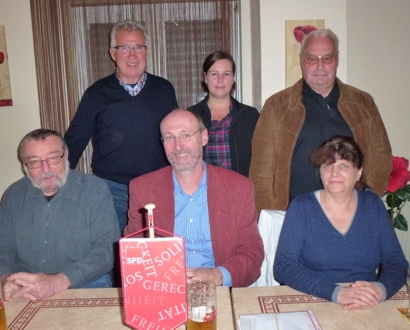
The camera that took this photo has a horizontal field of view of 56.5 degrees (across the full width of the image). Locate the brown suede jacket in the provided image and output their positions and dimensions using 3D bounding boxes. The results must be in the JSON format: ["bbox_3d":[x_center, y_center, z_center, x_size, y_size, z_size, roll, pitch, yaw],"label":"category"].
[{"bbox_3d":[0.563,-0.040,1.860,0.670,0.720,0.350,0,9,10],"label":"brown suede jacket"}]

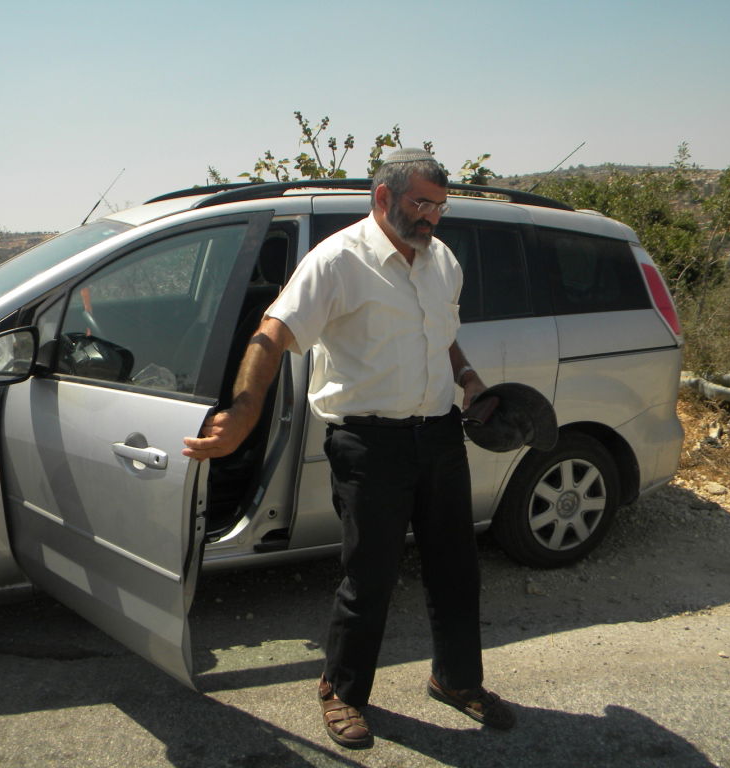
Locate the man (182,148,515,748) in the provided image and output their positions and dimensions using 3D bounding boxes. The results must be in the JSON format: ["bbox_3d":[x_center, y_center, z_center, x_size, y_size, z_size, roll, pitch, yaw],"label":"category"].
[{"bbox_3d":[-0.078,0.214,2.391,0.900,1.740,0.520,-5,12,-31],"label":"man"}]

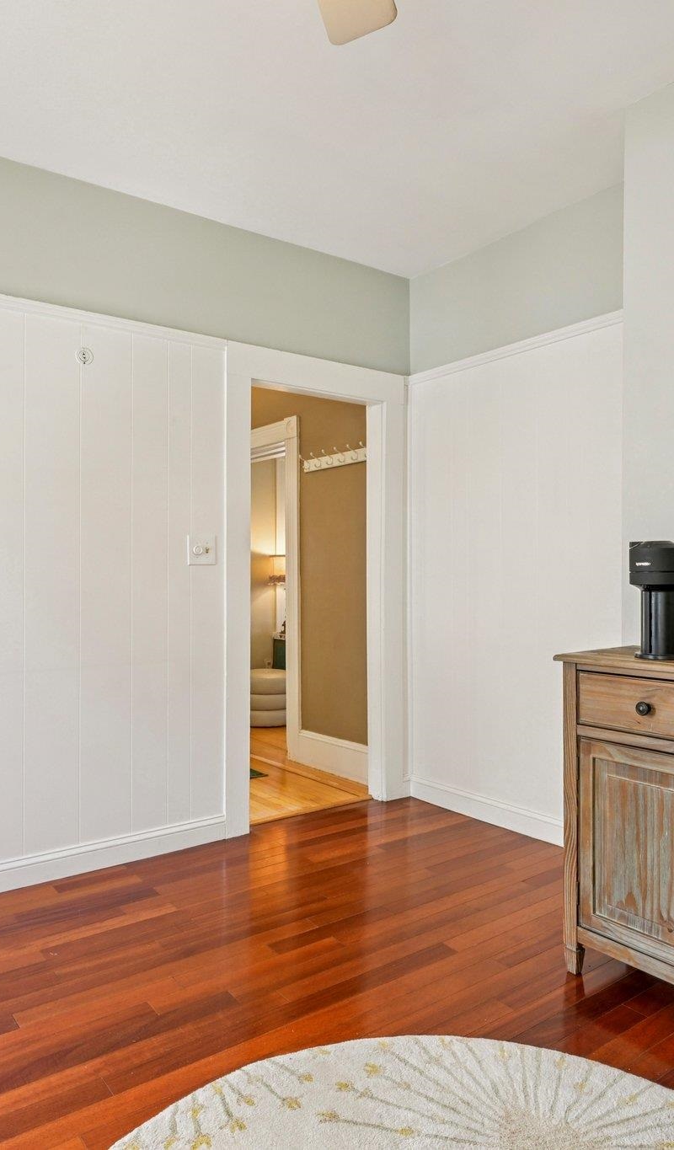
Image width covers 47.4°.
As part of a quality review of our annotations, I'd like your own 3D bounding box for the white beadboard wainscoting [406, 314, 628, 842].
[{"bbox_3d":[0.793,0.071,3.377,0.032,2.147,1.384,0,0,-37],"label":"white beadboard wainscoting"}]

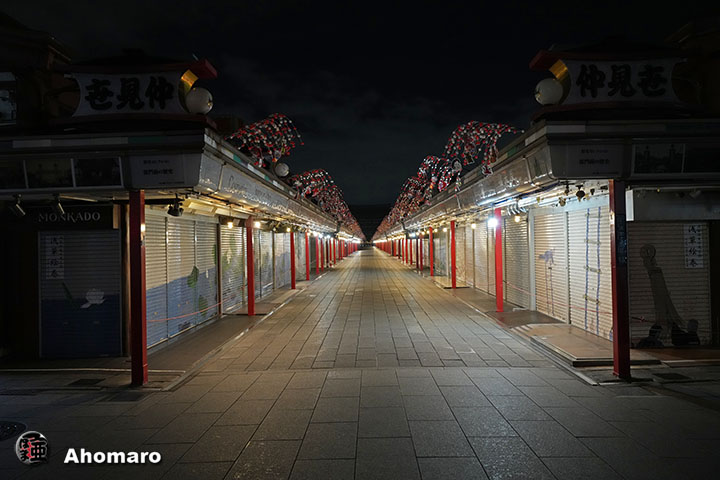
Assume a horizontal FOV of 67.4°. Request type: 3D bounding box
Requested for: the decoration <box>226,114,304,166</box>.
[{"bbox_3d":[-1.666,-1.740,9.471,1.119,0.868,0.918,-1,0,1],"label":"decoration"}]

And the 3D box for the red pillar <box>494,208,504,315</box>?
[{"bbox_3d":[3.405,0.512,13.209,0.140,2.520,0.150,-1,0,1],"label":"red pillar"}]

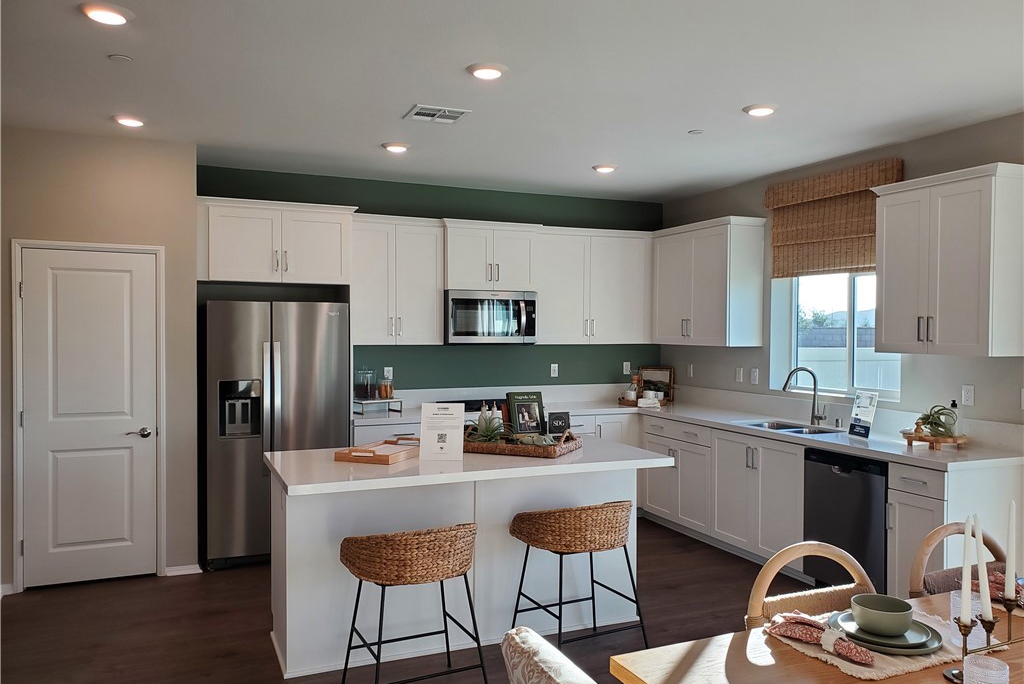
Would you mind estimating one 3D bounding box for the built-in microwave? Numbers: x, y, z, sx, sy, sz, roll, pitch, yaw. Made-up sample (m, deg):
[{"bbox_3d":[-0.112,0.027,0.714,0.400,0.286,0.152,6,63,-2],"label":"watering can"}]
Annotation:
[{"bbox_3d":[-0.222,-0.193,6.276,0.752,0.425,0.427,0,1,-23],"label":"built-in microwave"}]

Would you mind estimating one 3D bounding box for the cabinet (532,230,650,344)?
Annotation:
[{"bbox_3d":[0.645,-0.466,6.694,1.125,0.970,0.337,0,1,-23],"label":"cabinet"}]

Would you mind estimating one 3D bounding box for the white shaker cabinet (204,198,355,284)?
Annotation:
[{"bbox_3d":[-1.688,-0.679,5.499,0.965,0.550,0.677,0,1,-23],"label":"white shaker cabinet"}]

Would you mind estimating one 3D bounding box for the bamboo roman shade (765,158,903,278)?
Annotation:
[{"bbox_3d":[2.226,-0.828,5.426,0.090,0.720,1.205,0,1,-23],"label":"bamboo roman shade"}]

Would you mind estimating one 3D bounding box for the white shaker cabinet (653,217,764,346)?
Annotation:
[{"bbox_3d":[1.615,-0.470,6.503,0.365,1.005,1.105,0,1,-23],"label":"white shaker cabinet"}]

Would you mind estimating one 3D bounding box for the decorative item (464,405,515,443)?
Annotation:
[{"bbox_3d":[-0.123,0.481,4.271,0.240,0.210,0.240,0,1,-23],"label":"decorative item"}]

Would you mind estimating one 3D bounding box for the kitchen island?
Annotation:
[{"bbox_3d":[-0.241,1.053,4.105,1.963,0.901,0.966,0,1,-23],"label":"kitchen island"}]

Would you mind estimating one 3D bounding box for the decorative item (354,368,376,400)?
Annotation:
[{"bbox_3d":[-1.124,0.331,5.924,0.157,0.247,0.157,0,1,-23],"label":"decorative item"}]

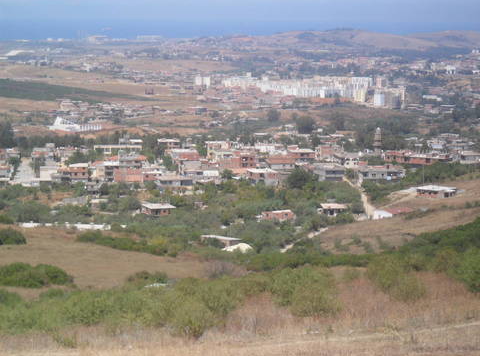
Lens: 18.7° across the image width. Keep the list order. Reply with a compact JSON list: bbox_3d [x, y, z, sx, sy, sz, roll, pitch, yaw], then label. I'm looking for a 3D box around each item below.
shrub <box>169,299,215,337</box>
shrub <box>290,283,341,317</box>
[{"bbox_3d":[-1.696,5.000,52.000,1.600,1.400,1.500,0,7,0],"label":"shrub"},{"bbox_3d":[3.215,5.174,62.000,2.100,1.400,1.900,0,7,0],"label":"shrub"}]

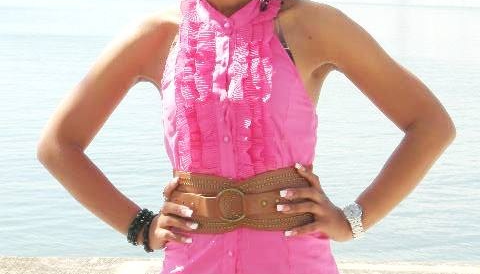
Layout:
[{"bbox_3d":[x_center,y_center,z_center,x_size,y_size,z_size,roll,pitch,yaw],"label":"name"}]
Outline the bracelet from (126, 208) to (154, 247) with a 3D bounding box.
[{"bbox_3d":[-0.186,0.168,3.370,0.020,0.070,0.062,26,0,15],"label":"bracelet"}]

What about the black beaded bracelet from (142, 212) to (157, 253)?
[{"bbox_3d":[-0.168,0.180,3.370,0.012,0.074,0.064,12,0,19],"label":"black beaded bracelet"}]

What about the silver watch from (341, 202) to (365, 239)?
[{"bbox_3d":[0.209,0.157,3.340,0.034,0.064,0.055,-24,-27,-18],"label":"silver watch"}]

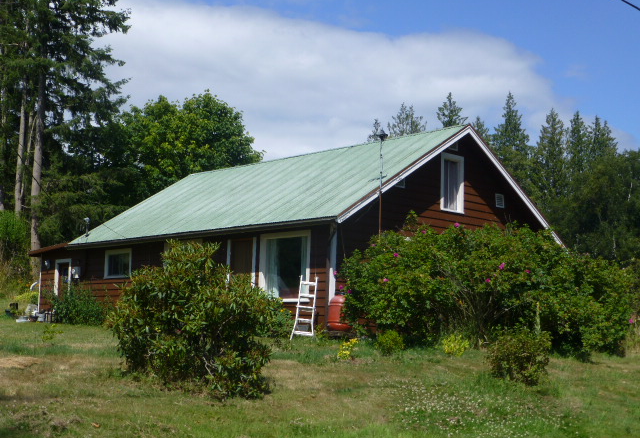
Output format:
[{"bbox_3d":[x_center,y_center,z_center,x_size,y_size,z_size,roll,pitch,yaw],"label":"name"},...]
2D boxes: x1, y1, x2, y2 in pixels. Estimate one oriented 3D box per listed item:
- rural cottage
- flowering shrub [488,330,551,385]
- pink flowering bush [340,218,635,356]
[{"bbox_3d":[-1.278,0.861,32.307,9.600,5.750,15.500,8,-10,-42],"label":"rural cottage"},{"bbox_3d":[3.022,2.109,15.200,0.930,0.790,0.880,0,-7,11],"label":"flowering shrub"},{"bbox_3d":[3.625,1.531,22.000,6.000,2.850,3.200,1,-7,5],"label":"pink flowering bush"}]

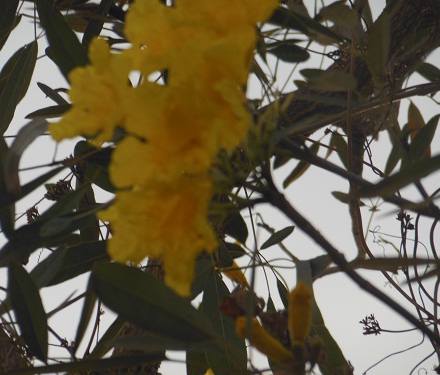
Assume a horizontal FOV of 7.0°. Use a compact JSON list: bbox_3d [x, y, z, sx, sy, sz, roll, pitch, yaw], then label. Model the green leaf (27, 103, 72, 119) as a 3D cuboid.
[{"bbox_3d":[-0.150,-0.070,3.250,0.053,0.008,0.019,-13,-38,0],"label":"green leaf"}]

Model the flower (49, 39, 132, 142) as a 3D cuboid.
[{"bbox_3d":[-0.085,-0.064,2.380,0.058,0.068,0.050,-17,0,32],"label":"flower"}]

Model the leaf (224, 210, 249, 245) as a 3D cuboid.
[{"bbox_3d":[0.013,0.029,2.850,0.023,0.038,0.012,-26,-15,8],"label":"leaf"}]

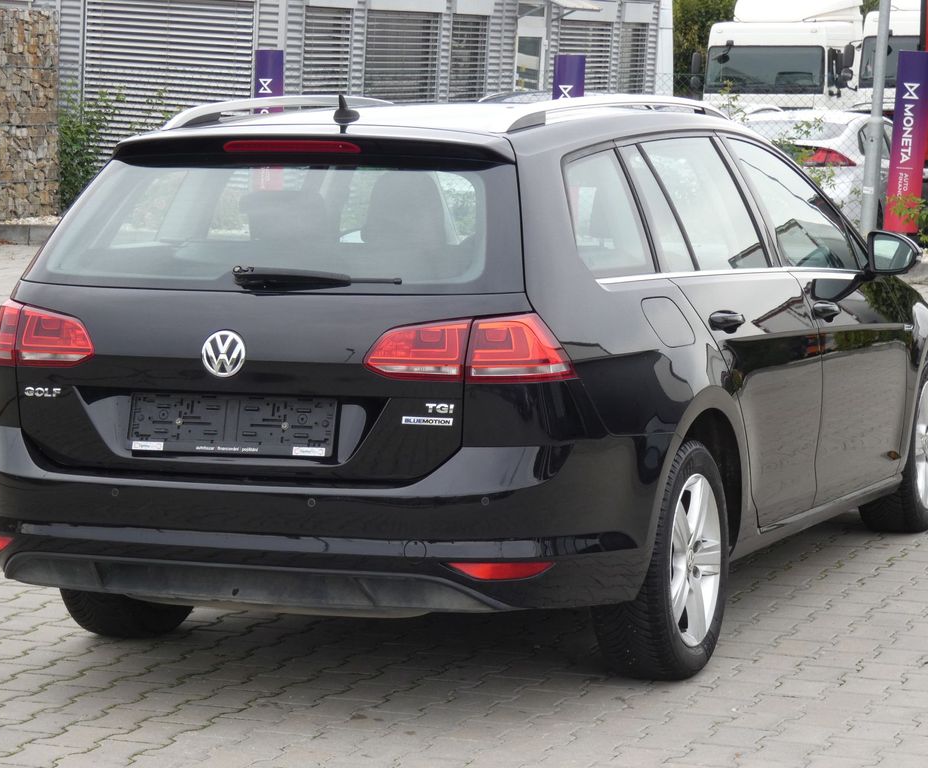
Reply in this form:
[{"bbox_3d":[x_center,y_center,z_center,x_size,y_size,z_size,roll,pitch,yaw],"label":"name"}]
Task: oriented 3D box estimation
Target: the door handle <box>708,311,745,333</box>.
[{"bbox_3d":[0.677,-0.158,7.235,0.048,0.047,0.215,2,6,22],"label":"door handle"}]

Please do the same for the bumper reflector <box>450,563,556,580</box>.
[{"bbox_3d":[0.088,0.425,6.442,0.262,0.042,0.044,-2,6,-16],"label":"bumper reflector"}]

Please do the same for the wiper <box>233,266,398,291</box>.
[{"bbox_3d":[-0.348,-0.239,6.512,0.430,0.060,0.070,2,6,18],"label":"wiper"}]

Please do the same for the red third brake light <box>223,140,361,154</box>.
[{"bbox_3d":[-0.421,-0.578,6.874,0.375,0.032,0.035,2,6,22],"label":"red third brake light"}]

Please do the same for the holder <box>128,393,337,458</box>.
[{"bbox_3d":[-0.546,0.097,6.588,0.535,0.142,0.030,2,6,22],"label":"holder"}]

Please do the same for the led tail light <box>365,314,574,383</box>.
[{"bbox_3d":[0.014,-0.085,6.447,0.460,0.172,0.200,1,6,12],"label":"led tail light"}]

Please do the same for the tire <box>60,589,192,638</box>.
[{"bbox_3d":[-0.904,0.380,7.770,0.210,0.625,0.630,2,6,22],"label":"tire"}]

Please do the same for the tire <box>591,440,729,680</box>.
[{"bbox_3d":[0.507,0.446,7.234,0.212,0.630,0.630,2,6,22],"label":"tire"}]

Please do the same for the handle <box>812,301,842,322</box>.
[{"bbox_3d":[1.065,-0.210,8.223,0.050,0.058,0.215,2,6,22],"label":"handle"}]

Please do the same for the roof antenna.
[{"bbox_3d":[-0.296,-0.705,7.171,0.055,0.065,0.115,2,6,22],"label":"roof antenna"}]

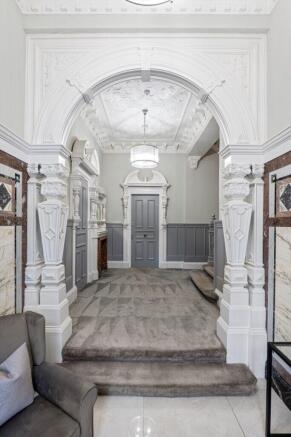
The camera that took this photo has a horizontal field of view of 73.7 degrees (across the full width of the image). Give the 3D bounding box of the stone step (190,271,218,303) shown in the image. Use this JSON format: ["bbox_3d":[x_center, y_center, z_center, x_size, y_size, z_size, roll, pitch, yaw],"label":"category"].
[{"bbox_3d":[1.250,1.296,3.800,0.360,0.160,1.380,0,0,0],"label":"stone step"}]

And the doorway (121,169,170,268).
[{"bbox_3d":[0.000,0.031,5.583,1.452,2.853,0.165,0,-1,0],"label":"doorway"}]

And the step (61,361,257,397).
[{"bbox_3d":[0.000,1.621,1.955,2.100,0.168,0.280,0,0,0],"label":"step"}]

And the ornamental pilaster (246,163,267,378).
[{"bbox_3d":[1.159,0.510,2.081,0.191,2.194,0.216,0,-1,0],"label":"ornamental pilaster"}]

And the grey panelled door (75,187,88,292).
[{"bbox_3d":[-1.308,0.333,3.955,0.062,2.142,0.803,0,-1,0],"label":"grey panelled door"}]

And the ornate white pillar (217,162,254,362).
[{"bbox_3d":[1.065,0.500,2.335,0.290,2.300,0.280,0,-1,0],"label":"ornate white pillar"}]

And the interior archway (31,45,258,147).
[{"bbox_3d":[-0.010,-1.329,2.173,2.431,1.092,0.247,0,-1,0],"label":"interior archway"}]

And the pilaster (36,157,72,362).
[{"bbox_3d":[-1.005,0.472,2.175,0.270,2.130,0.270,0,0,0],"label":"pilaster"}]

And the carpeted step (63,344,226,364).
[{"bbox_3d":[-0.010,1.456,2.180,1.740,0.168,0.300,0,0,0],"label":"carpeted step"}]

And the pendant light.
[{"bbox_3d":[-0.020,-1.536,3.660,0.540,1.050,0.540,0,0,0],"label":"pendant light"}]

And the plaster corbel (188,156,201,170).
[{"bbox_3d":[1.390,-1.520,5.430,0.300,0.380,0.310,0,0,0],"label":"plaster corbel"}]

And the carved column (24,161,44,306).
[{"bbox_3d":[-1.190,0.175,2.142,0.180,1.504,0.196,0,-1,0],"label":"carved column"}]

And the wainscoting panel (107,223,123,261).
[{"bbox_3d":[-0.850,0.664,5.345,0.480,1.035,0.040,0,0,0],"label":"wainscoting panel"}]

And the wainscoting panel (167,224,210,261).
[{"bbox_3d":[1.236,0.721,5.614,1.257,1.102,0.062,0,-1,0],"label":"wainscoting panel"}]

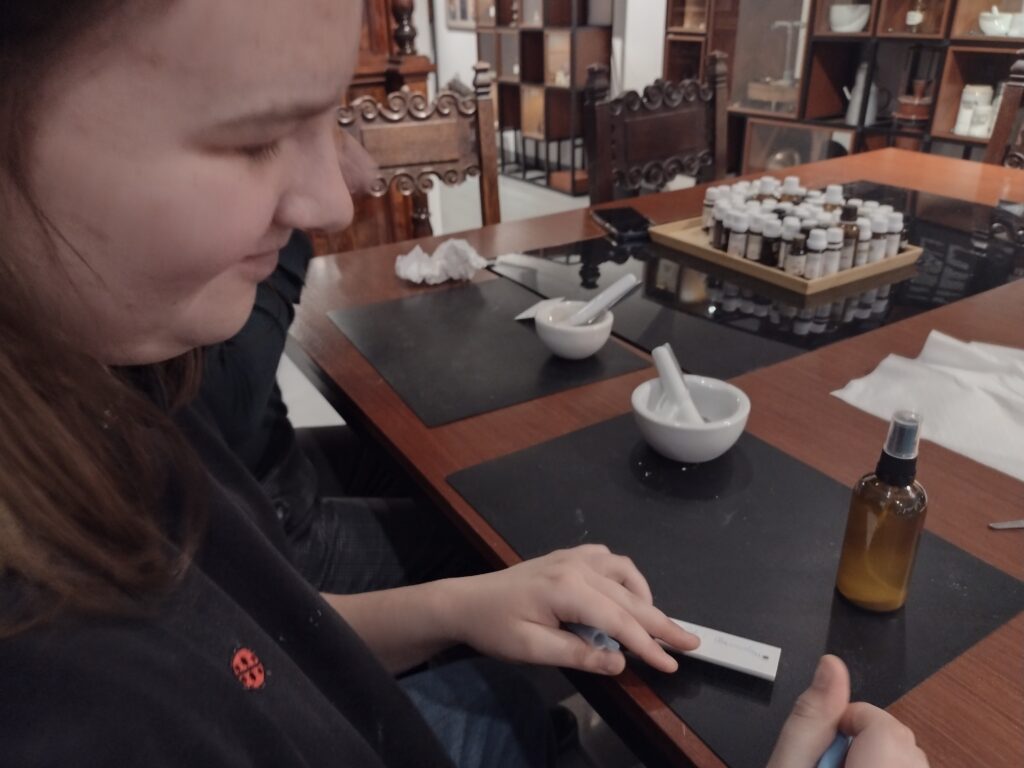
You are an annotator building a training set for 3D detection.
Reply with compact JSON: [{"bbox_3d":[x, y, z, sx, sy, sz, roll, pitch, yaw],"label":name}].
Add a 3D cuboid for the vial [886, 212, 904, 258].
[{"bbox_3d":[0.594,-0.230,1.246,0.025,0.070,0.025,10,29,24],"label":"vial"}]

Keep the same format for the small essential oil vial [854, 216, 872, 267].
[{"bbox_3d":[0.533,-0.216,1.224,0.025,0.071,0.025,9,28,22],"label":"small essential oil vial"}]

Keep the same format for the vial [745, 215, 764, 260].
[{"bbox_3d":[0.385,-0.231,1.267,0.025,0.071,0.025,5,27,16],"label":"vial"}]

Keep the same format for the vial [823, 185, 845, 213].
[{"bbox_3d":[0.538,-0.286,1.344,0.031,0.089,0.031,8,28,20],"label":"vial"}]

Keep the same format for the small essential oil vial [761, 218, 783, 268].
[{"bbox_3d":[0.402,-0.217,1.237,0.026,0.071,0.026,6,27,17],"label":"small essential oil vial"}]

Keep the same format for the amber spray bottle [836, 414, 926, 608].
[{"bbox_3d":[0.264,0.088,0.562,0.048,0.143,0.048,11,29,26],"label":"amber spray bottle"}]

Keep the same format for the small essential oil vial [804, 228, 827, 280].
[{"bbox_3d":[0.451,-0.191,1.181,0.025,0.070,0.025,9,28,19],"label":"small essential oil vial"}]

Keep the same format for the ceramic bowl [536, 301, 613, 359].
[{"bbox_3d":[0.077,-0.062,0.989,0.096,0.051,0.096,-1,26,4],"label":"ceramic bowl"}]

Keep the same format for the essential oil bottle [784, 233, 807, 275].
[{"bbox_3d":[0.430,-0.195,1.205,0.028,0.057,0.028,8,28,18],"label":"essential oil bottle"}]

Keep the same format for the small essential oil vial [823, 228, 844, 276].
[{"bbox_3d":[0.475,-0.194,1.186,0.025,0.070,0.025,8,28,21],"label":"small essential oil vial"}]

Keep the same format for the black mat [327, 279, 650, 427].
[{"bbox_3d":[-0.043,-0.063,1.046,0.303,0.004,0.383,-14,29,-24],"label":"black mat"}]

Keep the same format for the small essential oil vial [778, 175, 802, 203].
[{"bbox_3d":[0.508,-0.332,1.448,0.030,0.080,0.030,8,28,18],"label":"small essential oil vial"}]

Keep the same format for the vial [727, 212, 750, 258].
[{"bbox_3d":[0.364,-0.239,1.284,0.026,0.067,0.026,6,28,15],"label":"vial"}]

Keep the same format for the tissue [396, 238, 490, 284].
[{"bbox_3d":[-0.115,-0.207,1.280,0.147,0.054,0.092,-7,27,-12],"label":"tissue"}]

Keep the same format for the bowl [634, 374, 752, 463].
[{"bbox_3d":[0.171,0.038,0.771,0.111,0.054,0.111,5,27,13],"label":"bowl"}]

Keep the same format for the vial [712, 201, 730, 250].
[{"bbox_3d":[0.351,-0.270,1.347,0.025,0.074,0.025,4,27,14],"label":"vial"}]

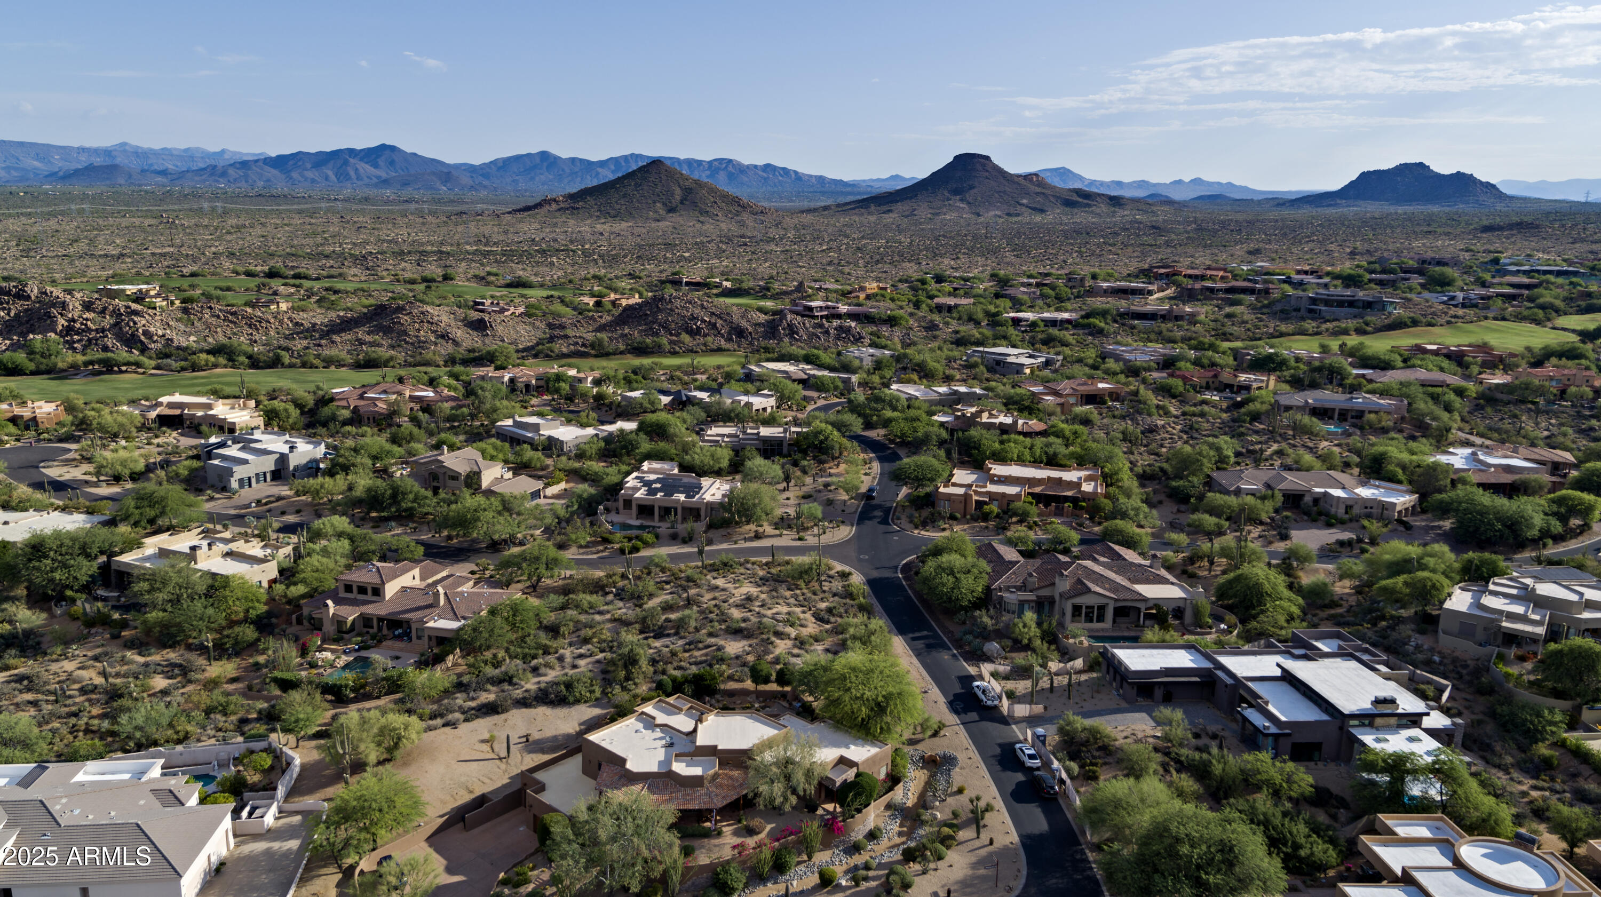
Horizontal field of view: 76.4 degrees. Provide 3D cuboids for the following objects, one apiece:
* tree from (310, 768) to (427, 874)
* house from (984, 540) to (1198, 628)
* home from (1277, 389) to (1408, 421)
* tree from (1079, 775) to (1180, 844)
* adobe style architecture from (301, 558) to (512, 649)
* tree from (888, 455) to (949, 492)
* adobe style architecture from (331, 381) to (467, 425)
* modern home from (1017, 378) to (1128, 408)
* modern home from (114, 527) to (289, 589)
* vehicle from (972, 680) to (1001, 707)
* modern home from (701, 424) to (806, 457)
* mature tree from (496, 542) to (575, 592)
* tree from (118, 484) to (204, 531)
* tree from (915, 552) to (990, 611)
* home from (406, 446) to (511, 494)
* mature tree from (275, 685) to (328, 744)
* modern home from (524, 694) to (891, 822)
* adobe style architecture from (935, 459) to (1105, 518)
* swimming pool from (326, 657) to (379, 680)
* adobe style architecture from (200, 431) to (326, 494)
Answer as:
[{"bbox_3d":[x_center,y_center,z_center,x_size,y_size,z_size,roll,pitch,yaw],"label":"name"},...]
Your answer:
[{"bbox_3d":[-42.810,37.570,101.630,10.900,8.700,10.000,0,14,0],"label":"tree"},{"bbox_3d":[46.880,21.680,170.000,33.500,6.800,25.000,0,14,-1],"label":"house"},{"bbox_3d":[156.070,-12.350,292.750,34.000,5.500,19.000,4,15,15],"label":"home"},{"bbox_3d":[36.310,39.880,112.830,10.300,5.900,10.000,0,15,0],"label":"tree"},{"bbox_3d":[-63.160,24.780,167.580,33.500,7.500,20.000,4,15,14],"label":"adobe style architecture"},{"bbox_3d":[27.000,5.850,229.170,13.200,7.600,12.000,0,14,0],"label":"tree"},{"bbox_3d":[-122.000,-14.600,311.160,38.000,6.400,25.000,3,15,10],"label":"adobe style architecture"},{"bbox_3d":[87.500,-17.450,323.850,29.000,5.600,19.000,-5,15,-19],"label":"modern home"},{"bbox_3d":[-104.110,19.540,178.440,24.000,5.200,18.000,5,15,19],"label":"modern home"},{"bbox_3d":[25.950,34.280,142.360,1.970,1.850,5.500,-3,15,-12],"label":"vehicle"},{"bbox_3d":[-11.980,-2.990,268.540,27.000,5.500,18.000,-2,14,-8],"label":"modern home"},{"bbox_3d":[-45.010,20.200,171.820,13.000,7.800,11.000,0,14,0],"label":"mature tree"},{"bbox_3d":[-134.750,12.390,214.520,15.800,7.800,14.500,0,15,0],"label":"tree"},{"bbox_3d":[24.780,21.770,165.720,11.800,8.500,11.000,0,14,0],"label":"tree"},{"bbox_3d":[-78.500,4.380,234.470,18.000,7.800,14.500,6,16,22],"label":"home"},{"bbox_3d":[-61.200,33.140,124.160,5.800,7.000,5.600,0,14,0],"label":"mature tree"},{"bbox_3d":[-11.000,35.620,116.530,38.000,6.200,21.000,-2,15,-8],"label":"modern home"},{"bbox_3d":[49.960,9.790,228.470,33.500,5.800,26.500,6,16,20],"label":"adobe style architecture"},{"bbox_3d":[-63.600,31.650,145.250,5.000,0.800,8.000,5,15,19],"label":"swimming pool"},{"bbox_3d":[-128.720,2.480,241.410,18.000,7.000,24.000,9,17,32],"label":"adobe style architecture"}]

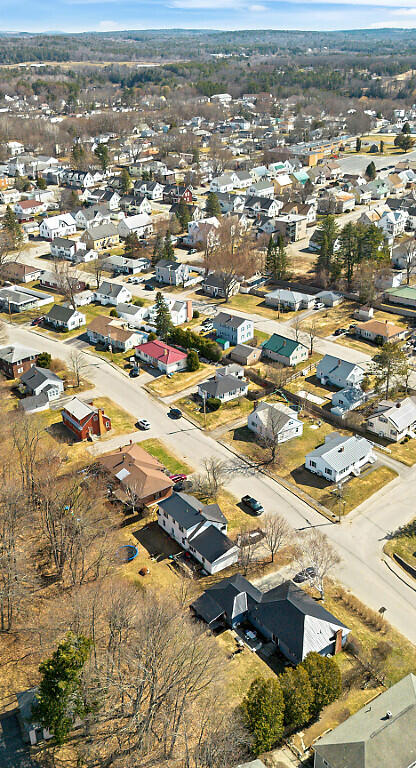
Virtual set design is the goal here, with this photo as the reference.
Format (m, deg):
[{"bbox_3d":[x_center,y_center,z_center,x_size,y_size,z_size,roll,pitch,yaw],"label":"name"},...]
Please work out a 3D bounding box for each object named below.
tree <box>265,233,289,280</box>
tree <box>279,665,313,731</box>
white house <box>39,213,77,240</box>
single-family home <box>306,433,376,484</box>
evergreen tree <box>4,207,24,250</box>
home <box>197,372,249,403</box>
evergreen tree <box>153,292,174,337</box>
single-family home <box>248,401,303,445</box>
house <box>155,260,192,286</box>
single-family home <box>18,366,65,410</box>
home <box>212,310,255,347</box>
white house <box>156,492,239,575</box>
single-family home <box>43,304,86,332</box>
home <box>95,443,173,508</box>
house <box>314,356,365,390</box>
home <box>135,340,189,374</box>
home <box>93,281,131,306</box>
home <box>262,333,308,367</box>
[{"bbox_3d":[26.750,-48.590,274.580,8.950,18.650,8.950,0,26,0],"label":"tree"},{"bbox_3d":[12.360,43.380,98.140,4.700,10.910,4.700,0,26,0],"label":"tree"},{"bbox_3d":[-77.170,-81.230,363.920,10.100,9.390,16.060,21,33,36],"label":"white house"},{"bbox_3d":[29.790,15.930,160.390,13.670,4.500,8.800,-23,34,-38],"label":"single-family home"},{"bbox_3d":[-87.430,-69.580,316.760,7.980,19.530,7.980,0,26,0],"label":"evergreen tree"},{"bbox_3d":[4.260,0.620,191.400,11.220,4.630,8.210,-19,32,-32],"label":"home"},{"bbox_3d":[-14.180,-22.140,226.210,6.200,14.000,6.200,0,26,0],"label":"evergreen tree"},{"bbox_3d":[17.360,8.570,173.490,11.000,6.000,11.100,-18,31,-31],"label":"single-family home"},{"bbox_3d":[-14.760,-46.800,294.120,11.210,7.780,8.690,18,32,33],"label":"house"},{"bbox_3d":[-45.010,0.900,188.910,12.900,6.000,14.700,-18,32,-32],"label":"single-family home"},{"bbox_3d":[8.710,-18.970,237.260,10.810,7.580,7.980,22,35,39],"label":"home"},{"bbox_3d":[-0.760,26.940,135.700,9.800,6.800,18.500,-18,32,-32],"label":"white house"},{"bbox_3d":[-46.900,-22.650,235.980,11.100,6.200,8.100,19,32,33],"label":"single-family home"},{"bbox_3d":[-15.540,19.040,153.470,10.400,5.100,19.600,-17,31,-31],"label":"home"},{"bbox_3d":[38.820,-4.340,208.310,8.890,6.160,10.810,-23,34,-37],"label":"house"},{"bbox_3d":[-14.030,-8.780,210.130,8.200,4.400,16.000,-23,34,-38],"label":"home"},{"bbox_3d":[-36.500,-35.520,273.310,11.410,6.570,7.980,19,32,34],"label":"home"},{"bbox_3d":[23.550,-10.740,212.350,8.760,6.220,10.480,-23,34,-37],"label":"home"}]

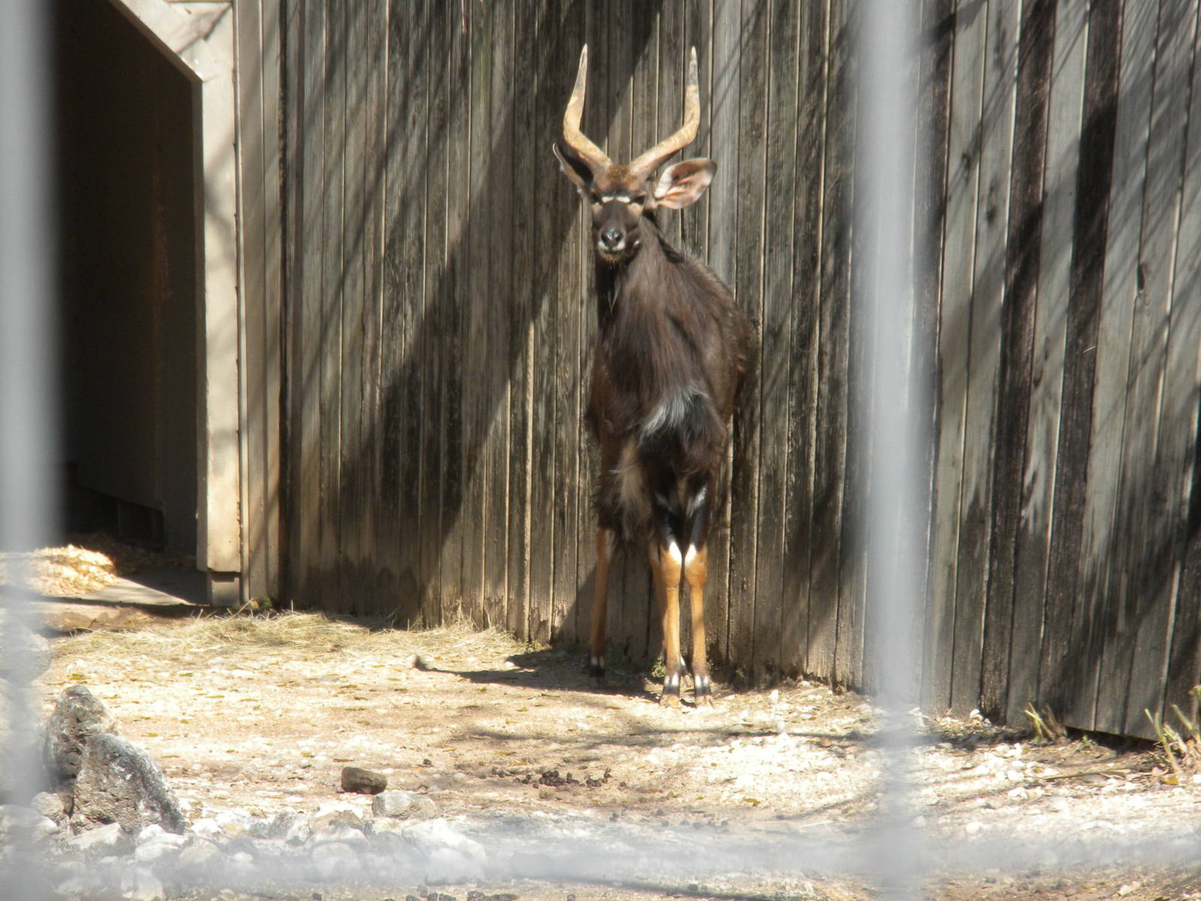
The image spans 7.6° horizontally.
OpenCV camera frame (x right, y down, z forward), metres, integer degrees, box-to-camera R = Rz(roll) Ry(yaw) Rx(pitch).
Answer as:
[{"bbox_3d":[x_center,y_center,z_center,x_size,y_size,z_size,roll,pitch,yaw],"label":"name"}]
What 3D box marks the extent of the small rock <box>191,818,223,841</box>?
[{"bbox_3d":[-0.811,0.783,18.600,0.064,0.045,0.055,0,3,0],"label":"small rock"}]

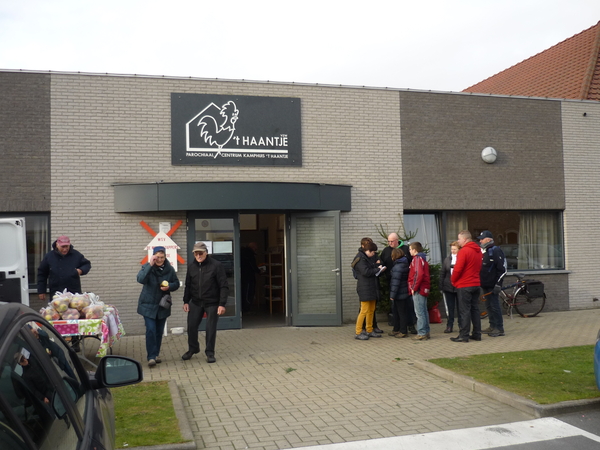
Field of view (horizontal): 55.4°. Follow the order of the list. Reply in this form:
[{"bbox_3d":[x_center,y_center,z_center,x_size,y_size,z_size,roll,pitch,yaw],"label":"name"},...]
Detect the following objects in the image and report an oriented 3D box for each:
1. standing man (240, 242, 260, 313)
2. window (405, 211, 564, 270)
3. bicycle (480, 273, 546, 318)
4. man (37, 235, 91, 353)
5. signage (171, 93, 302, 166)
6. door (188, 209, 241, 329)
[{"bbox_3d":[-1.227,1.268,13.897,0.520,1.700,0.500,-1,-3,-13],"label":"standing man"},{"bbox_3d":[4.000,0.364,12.339,3.810,1.360,0.120,-1,-3,-13],"label":"window"},{"bbox_3d":[4.290,1.425,11.852,1.720,0.970,0.500,-1,-3,-13],"label":"bicycle"},{"bbox_3d":[-3.633,1.077,8.786,0.780,1.740,0.420,0,-3,-16],"label":"man"},{"bbox_3d":[-1.188,-1.833,11.100,2.520,1.370,0.040,-1,-3,-13],"label":"signage"},{"bbox_3d":[-1.648,0.882,10.937,1.020,2.200,0.080,-1,-3,-13],"label":"door"}]

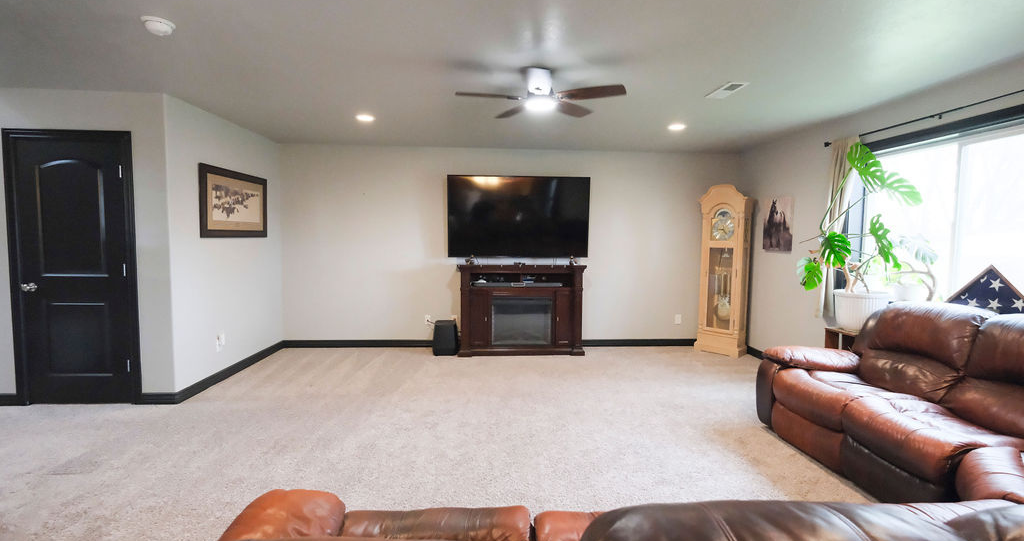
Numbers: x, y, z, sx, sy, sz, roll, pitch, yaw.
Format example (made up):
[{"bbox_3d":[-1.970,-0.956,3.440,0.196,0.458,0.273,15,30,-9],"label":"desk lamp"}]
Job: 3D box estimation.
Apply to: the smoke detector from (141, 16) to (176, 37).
[{"bbox_3d":[-1.817,-1.253,2.196,0.138,0.048,0.138,0,4,-3],"label":"smoke detector"}]

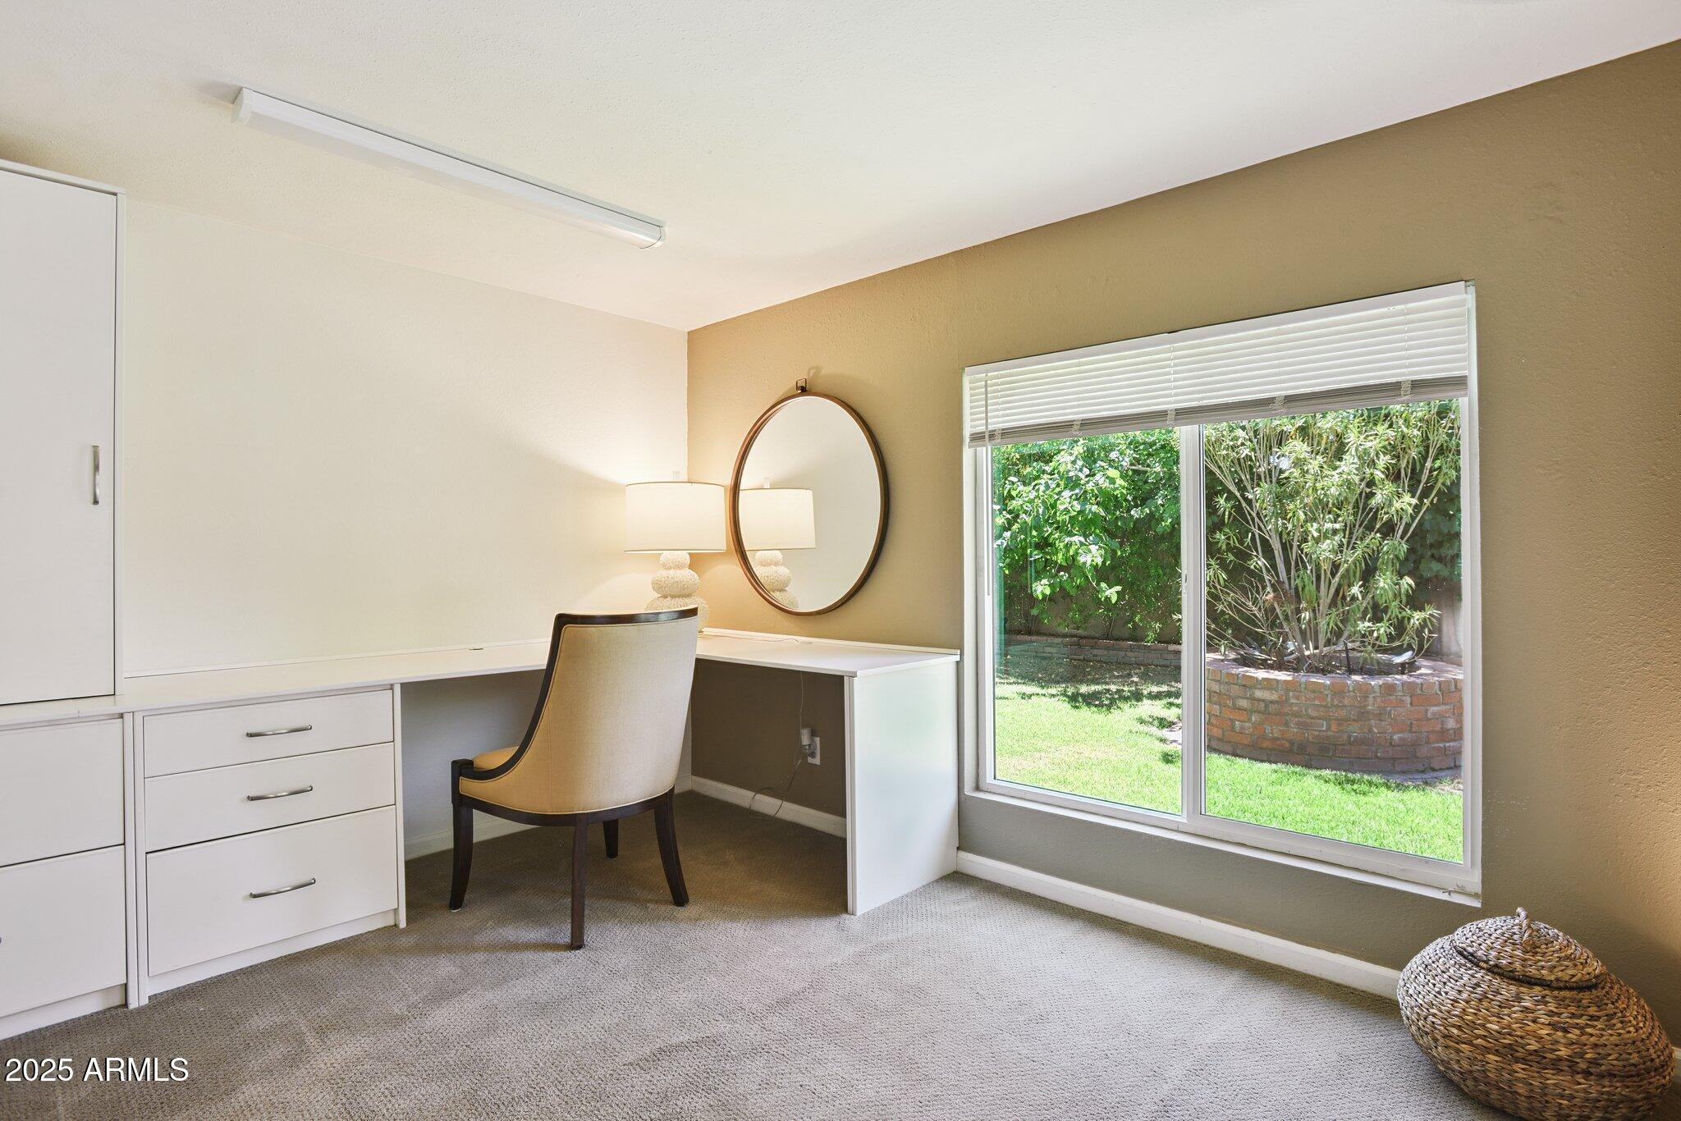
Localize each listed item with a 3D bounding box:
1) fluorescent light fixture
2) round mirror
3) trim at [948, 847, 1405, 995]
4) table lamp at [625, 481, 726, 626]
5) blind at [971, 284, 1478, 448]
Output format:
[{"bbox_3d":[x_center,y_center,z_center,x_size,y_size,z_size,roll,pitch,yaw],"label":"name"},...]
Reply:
[{"bbox_3d":[-1.035,-1.079,2.548,0.106,0.064,1.191,0,0,43],"label":"fluorescent light fixture"},{"bbox_3d":[-0.160,-0.234,3.745,0.930,0.930,0.033,0,1,43],"label":"round mirror"},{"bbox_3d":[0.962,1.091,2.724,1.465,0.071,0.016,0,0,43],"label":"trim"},{"bbox_3d":[-0.717,0.004,3.868,0.438,0.697,0.438,0,0,0],"label":"table lamp"},{"bbox_3d":[1.009,-0.548,2.705,1.485,0.288,0.050,0,0,43],"label":"blind"}]

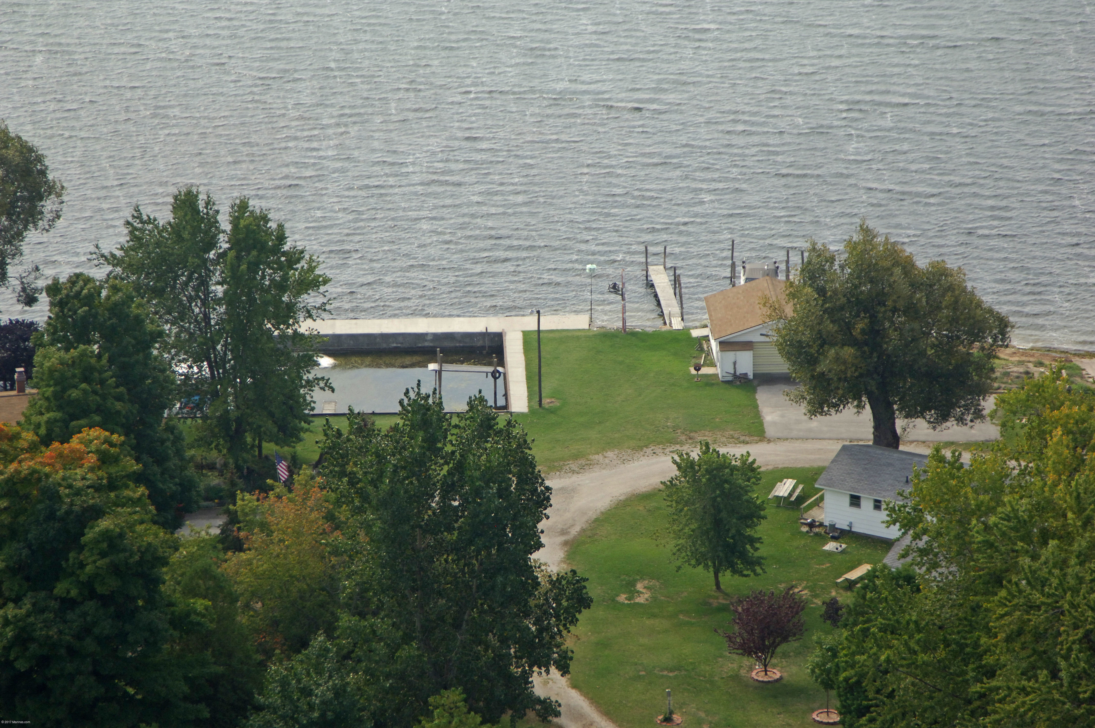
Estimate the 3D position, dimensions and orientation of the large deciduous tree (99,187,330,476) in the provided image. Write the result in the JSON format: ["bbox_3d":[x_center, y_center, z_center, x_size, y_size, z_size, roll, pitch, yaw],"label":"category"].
[{"bbox_3d":[-20.019,-2.083,255.277,13.977,17.488,12.580,0,19,0],"label":"large deciduous tree"}]

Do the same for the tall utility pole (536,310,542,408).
[{"bbox_3d":[-0.479,-0.306,267.069,0.280,6.339,0.280,0,19,0],"label":"tall utility pole"}]

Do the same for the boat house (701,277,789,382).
[{"bbox_3d":[14.656,-2.354,276.850,8.476,3.739,9.389,-1,19,-2],"label":"boat house"}]

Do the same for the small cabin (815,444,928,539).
[{"bbox_3d":[20.766,7.207,245.383,8.800,3.850,7.100,11,24,27],"label":"small cabin"}]

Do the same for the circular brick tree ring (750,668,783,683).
[{"bbox_3d":[11.518,16.290,226.669,1.620,0.170,1.620,0,21,0],"label":"circular brick tree ring"}]

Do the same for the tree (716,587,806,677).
[{"bbox_3d":[11.265,14.126,225.904,4.600,4.750,4.400,0,21,0],"label":"tree"}]

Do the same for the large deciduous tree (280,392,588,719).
[{"bbox_3d":[-5.898,10.061,218.849,16.175,18.645,14.881,0,19,0],"label":"large deciduous tree"}]

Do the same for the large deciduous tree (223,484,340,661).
[{"bbox_3d":[-13.979,11.292,225.971,6.500,10.000,6.300,0,21,0],"label":"large deciduous tree"}]

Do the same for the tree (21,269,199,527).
[{"bbox_3d":[-25.317,1.960,247.326,10.157,15.112,9.852,0,19,0],"label":"tree"}]

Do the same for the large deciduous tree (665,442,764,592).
[{"bbox_3d":[9.139,8.409,235.391,5.600,8.700,5.400,0,21,0],"label":"large deciduous tree"}]

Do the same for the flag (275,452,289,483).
[{"bbox_3d":[-14.899,5.763,241.793,0.850,1.850,0.300,0,21,0],"label":"flag"}]

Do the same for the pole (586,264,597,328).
[{"bbox_3d":[2.890,-4.473,282.222,0.673,4.187,0.673,0,19,0],"label":"pole"}]

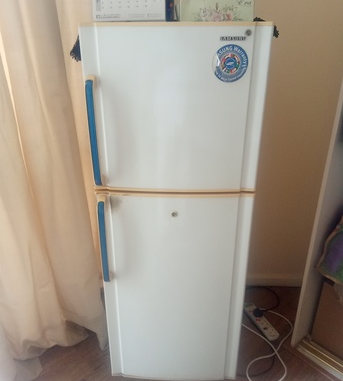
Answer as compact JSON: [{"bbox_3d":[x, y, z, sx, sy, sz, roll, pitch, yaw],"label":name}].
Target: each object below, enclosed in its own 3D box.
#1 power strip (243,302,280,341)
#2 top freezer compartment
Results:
[{"bbox_3d":[0.505,0.740,2.118,0.060,0.039,0.310,-9,27,-19],"label":"power strip"},{"bbox_3d":[0.021,-0.367,1.480,0.580,0.555,0.610,1,25,2],"label":"top freezer compartment"}]

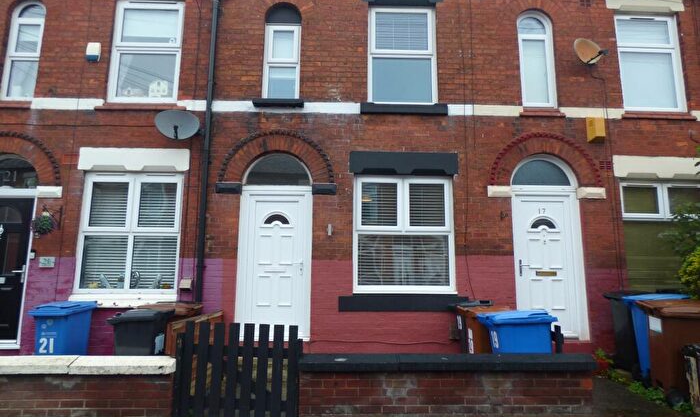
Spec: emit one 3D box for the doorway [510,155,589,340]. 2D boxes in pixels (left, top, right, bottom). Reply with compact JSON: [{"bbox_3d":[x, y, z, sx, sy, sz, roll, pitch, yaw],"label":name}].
[{"bbox_3d":[2.745,0.503,5.657,0.968,2.565,0.180,1,-9,-2],"label":"doorway"}]

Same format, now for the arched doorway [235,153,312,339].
[{"bbox_3d":[-1.003,0.476,5.556,0.974,2.537,0.180,1,-9,-2],"label":"arched doorway"}]

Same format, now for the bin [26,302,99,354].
[{"bbox_3d":[-3.401,1.669,4.727,0.470,1.070,0.560,0,-9,4],"label":"bin"}]

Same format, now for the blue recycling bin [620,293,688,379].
[{"bbox_3d":[3.653,1.566,4.774,0.580,1.070,0.500,1,-9,-2],"label":"blue recycling bin"}]

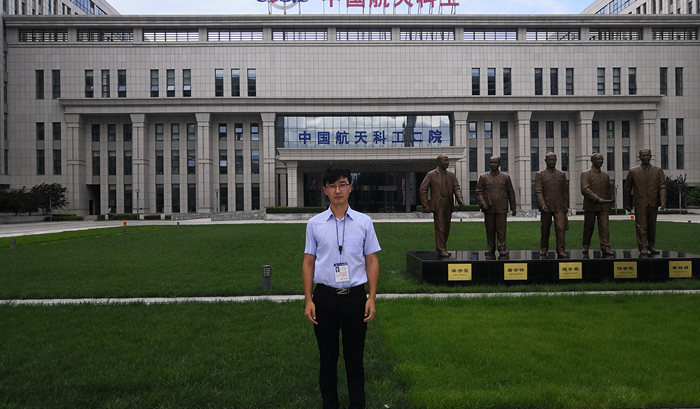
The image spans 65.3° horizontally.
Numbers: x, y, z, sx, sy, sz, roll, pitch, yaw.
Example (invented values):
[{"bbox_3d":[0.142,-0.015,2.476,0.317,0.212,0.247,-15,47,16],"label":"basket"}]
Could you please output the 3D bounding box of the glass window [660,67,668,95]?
[{"bbox_3d":[39.995,-15.617,69.523,1.000,3.706,0.150,-1,0,-2],"label":"glass window"}]

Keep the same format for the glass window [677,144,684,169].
[{"bbox_3d":[41.288,-5.867,68.157,0.910,3.000,0.150,-1,0,-2],"label":"glass window"}]

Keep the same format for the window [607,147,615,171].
[{"bbox_3d":[33.326,-5.774,69.742,0.910,3.000,0.150,-1,0,-2],"label":"window"}]

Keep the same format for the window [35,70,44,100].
[{"bbox_3d":[-41.567,-16.067,73.165,1.057,3.996,0.200,-1,0,-1],"label":"window"}]

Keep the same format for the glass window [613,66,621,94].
[{"bbox_3d":[36.694,-16.868,75.121,1.059,3.965,0.200,-1,0,-1],"label":"glass window"}]

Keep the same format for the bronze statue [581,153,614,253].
[{"bbox_3d":[4.989,-0.014,11.050,0.640,2.040,0.600,-1,0,-4],"label":"bronze statue"}]

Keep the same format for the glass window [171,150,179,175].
[{"bbox_3d":[-24.004,-5.805,75.020,1.145,3.422,0.200,-1,0,-1],"label":"glass window"}]

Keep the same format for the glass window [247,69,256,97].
[{"bbox_3d":[-12.193,-15.064,67.864,1.000,3.481,0.150,-1,0,-2],"label":"glass window"}]

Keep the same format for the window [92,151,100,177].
[{"bbox_3d":[-31.553,-5.136,67.987,0.910,3.000,0.150,-1,0,-2],"label":"window"}]

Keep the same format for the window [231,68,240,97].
[{"bbox_3d":[-14.665,-15.612,69.929,1.095,3.562,0.150,-1,0,-2],"label":"window"}]

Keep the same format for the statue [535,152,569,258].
[{"bbox_3d":[3.899,-0.016,10.550,0.660,1.988,0.680,-1,0,9],"label":"statue"}]

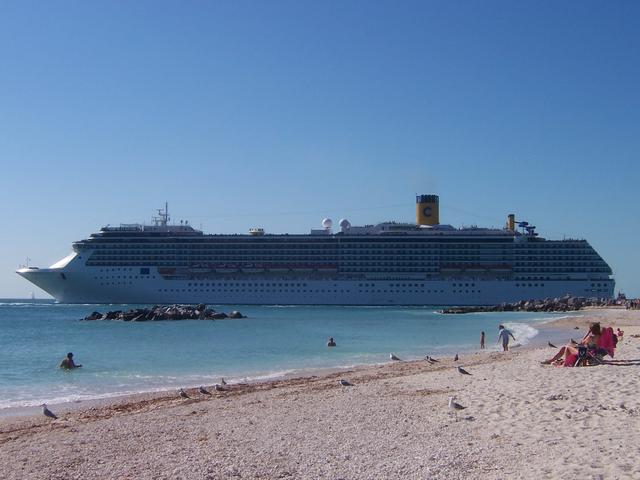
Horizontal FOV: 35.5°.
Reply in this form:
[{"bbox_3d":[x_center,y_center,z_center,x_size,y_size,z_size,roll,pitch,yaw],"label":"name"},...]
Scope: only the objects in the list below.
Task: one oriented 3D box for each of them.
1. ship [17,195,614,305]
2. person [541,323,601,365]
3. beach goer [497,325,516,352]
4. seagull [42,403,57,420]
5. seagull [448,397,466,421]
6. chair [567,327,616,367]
[{"bbox_3d":[-8.430,5.085,487.560,292.000,53.158,33.500,0,-3,7],"label":"ship"},{"bbox_3d":[5.542,2.292,22.000,1.270,0.940,0.520,-1,-4,21],"label":"person"},{"bbox_3d":[10.405,5.525,56.000,0.880,1.460,0.500,3,-5,-40],"label":"beach goer"},{"bbox_3d":[-5.202,3.304,19.200,0.340,0.310,0.140,0,-3,6],"label":"seagull"},{"bbox_3d":[2.059,2.515,14.900,0.320,0.335,0.140,2,-4,-21],"label":"seagull"},{"bbox_3d":[5.994,2.358,22.000,0.920,0.860,0.650,-1,-4,21],"label":"chair"}]

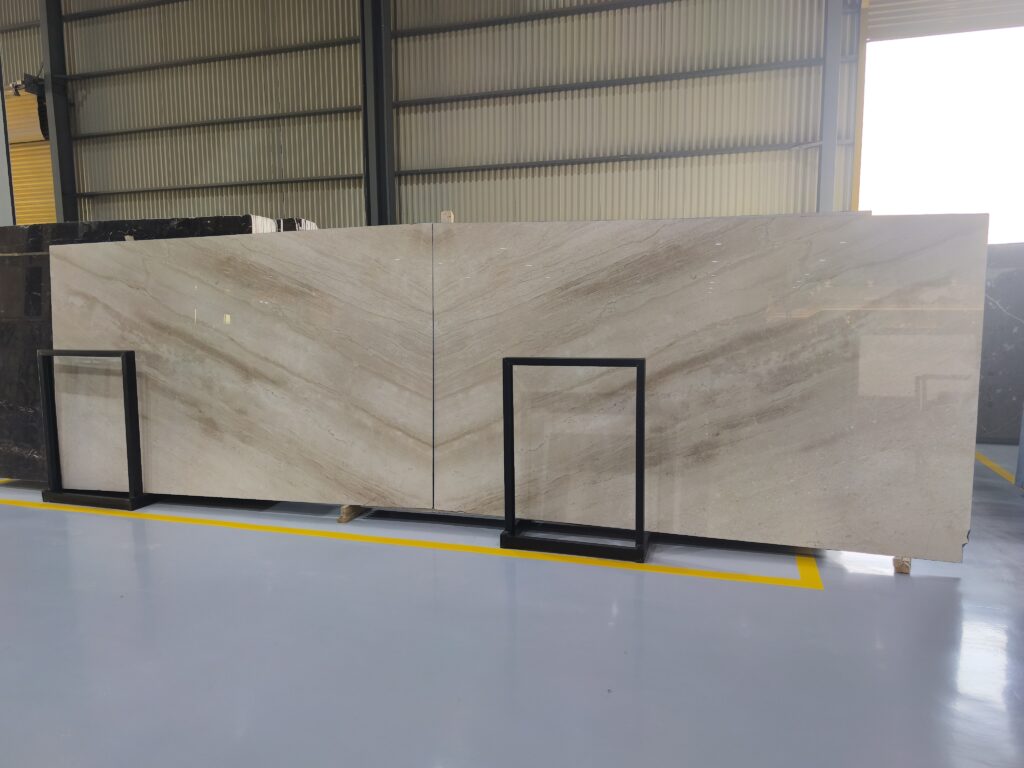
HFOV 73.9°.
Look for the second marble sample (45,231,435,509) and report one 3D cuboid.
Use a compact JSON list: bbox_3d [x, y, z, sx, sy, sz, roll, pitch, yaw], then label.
[{"bbox_3d":[-2.012,-0.108,4.828,3.114,1.859,0.025,1,4,15],"label":"second marble sample"}]

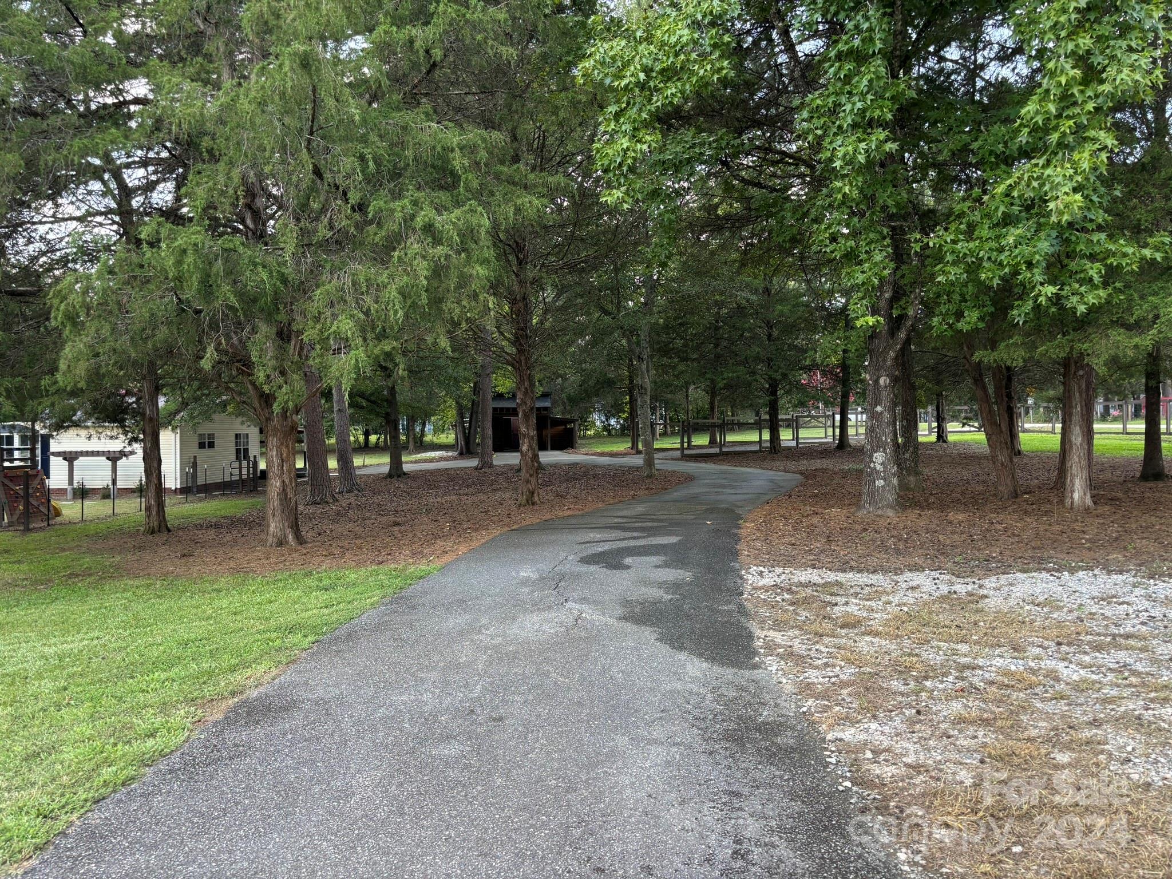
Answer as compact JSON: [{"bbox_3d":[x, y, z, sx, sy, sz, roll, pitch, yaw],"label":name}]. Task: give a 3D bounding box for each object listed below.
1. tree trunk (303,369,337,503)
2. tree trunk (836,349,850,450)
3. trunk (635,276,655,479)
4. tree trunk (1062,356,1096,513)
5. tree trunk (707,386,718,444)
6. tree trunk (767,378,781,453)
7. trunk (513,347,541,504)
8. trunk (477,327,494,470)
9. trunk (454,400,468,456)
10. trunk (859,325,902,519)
[{"bbox_3d":[-6.205,-0.085,20.500,0.789,3.220,0.671,0,1,0],"label":"tree trunk"},{"bbox_3d":[9.791,-1.533,33.500,0.523,3.868,0.470,0,1,0],"label":"tree trunk"},{"bbox_3d":[1.656,-1.746,24.500,0.557,5.606,0.450,0,0,0],"label":"trunk"},{"bbox_3d":[7.387,-0.110,13.200,0.508,2.348,0.483,0,1,0],"label":"tree trunk"},{"bbox_3d":[5.906,-1.130,41.000,0.486,2.815,0.420,0,0,0],"label":"tree trunk"},{"bbox_3d":[6.642,-0.838,31.000,0.459,2.612,0.426,0,0,0],"label":"tree trunk"},{"bbox_3d":[-1.154,-0.277,17.200,0.537,3.113,0.494,0,1,0],"label":"trunk"},{"bbox_3d":[-3.645,-1.481,32.000,0.599,5.192,0.569,0,1,0],"label":"trunk"},{"bbox_3d":[-6.247,-0.595,44.000,0.609,2.792,0.480,0,0,0],"label":"trunk"},{"bbox_3d":[4.441,-0.263,13.300,0.623,2.808,0.573,0,1,0],"label":"trunk"}]

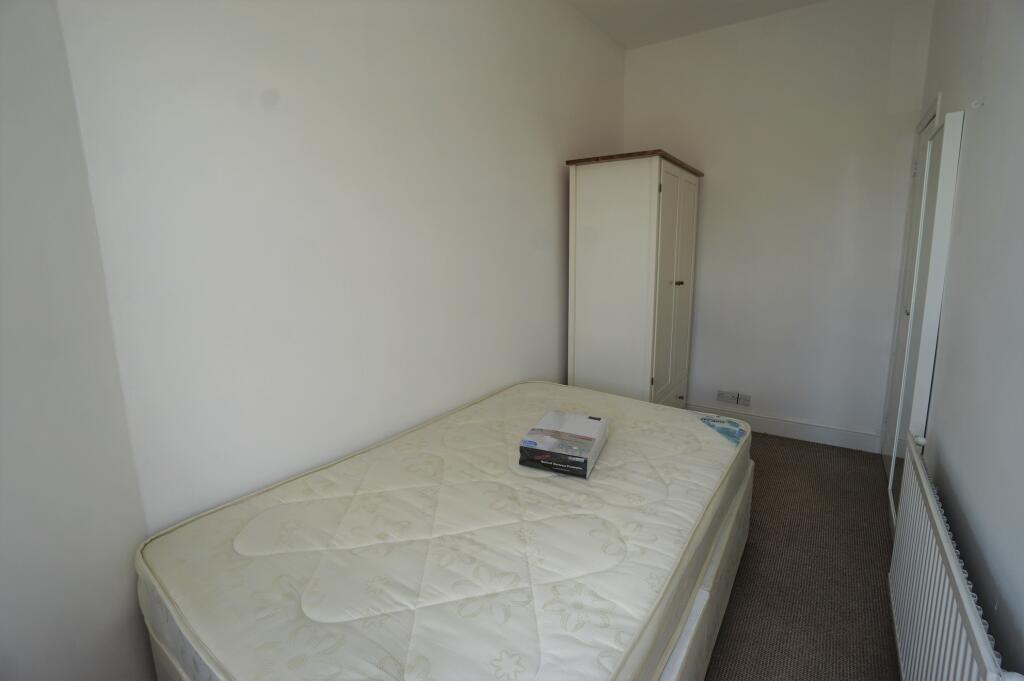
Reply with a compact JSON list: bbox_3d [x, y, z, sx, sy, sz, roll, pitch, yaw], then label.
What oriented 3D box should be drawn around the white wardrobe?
[{"bbox_3d":[0.865,-0.191,2.963,0.574,1.889,0.936,5,11,34],"label":"white wardrobe"}]

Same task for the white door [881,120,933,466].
[{"bbox_3d":[2.194,-0.151,2.343,0.050,1.960,0.710,6,12,37],"label":"white door"}]

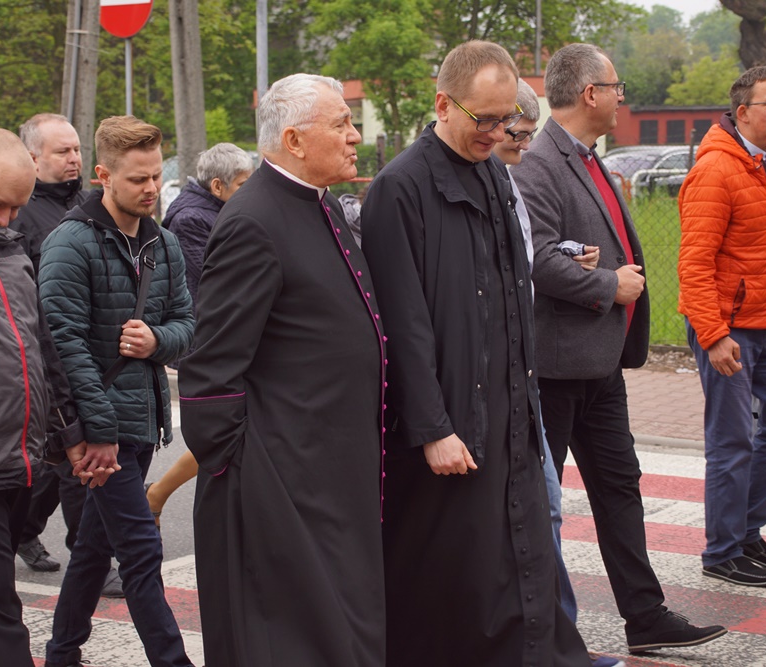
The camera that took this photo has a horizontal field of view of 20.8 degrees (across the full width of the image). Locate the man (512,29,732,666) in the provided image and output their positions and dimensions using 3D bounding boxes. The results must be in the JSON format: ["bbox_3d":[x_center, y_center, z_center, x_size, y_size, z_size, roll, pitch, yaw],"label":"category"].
[{"bbox_3d":[0.697,0.035,6.250,0.760,1.800,0.560,2,6,26],"label":"man"}]

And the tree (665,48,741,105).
[{"bbox_3d":[14.705,-10.331,95.000,4.200,5.500,4.200,0,5,0],"label":"tree"}]

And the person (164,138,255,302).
[{"bbox_3d":[-0.629,0.053,8.074,0.620,1.580,0.500,2,6,22],"label":"person"}]

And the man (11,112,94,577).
[{"bbox_3d":[-1.096,0.044,7.150,0.650,1.630,0.520,3,7,34],"label":"man"}]

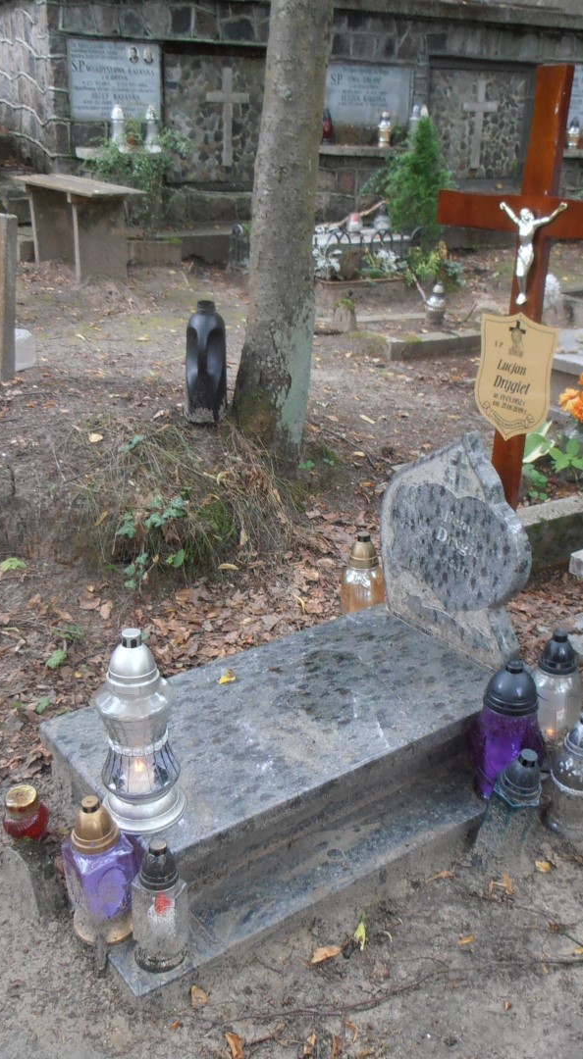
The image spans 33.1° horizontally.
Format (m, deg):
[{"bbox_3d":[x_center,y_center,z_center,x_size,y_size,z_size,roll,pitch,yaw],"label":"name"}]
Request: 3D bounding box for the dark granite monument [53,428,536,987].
[{"bbox_3d":[0.029,0.242,1.884,1.042,0.705,0.542,-15,29,-33],"label":"dark granite monument"}]

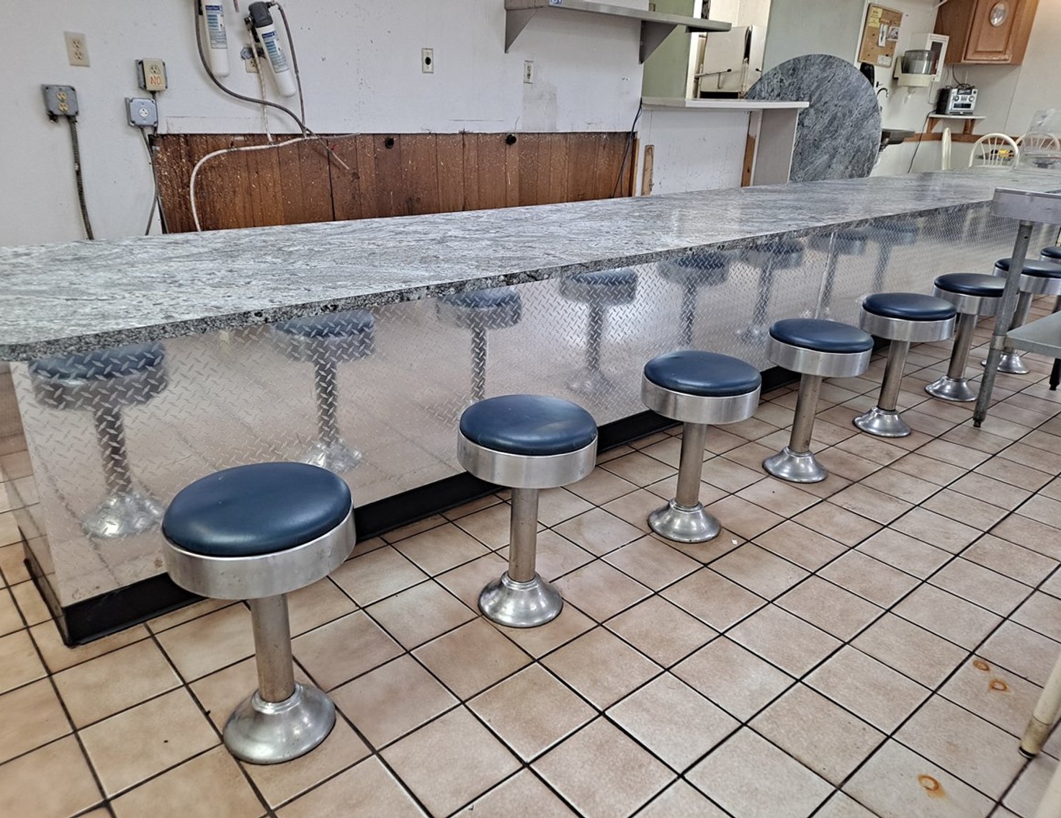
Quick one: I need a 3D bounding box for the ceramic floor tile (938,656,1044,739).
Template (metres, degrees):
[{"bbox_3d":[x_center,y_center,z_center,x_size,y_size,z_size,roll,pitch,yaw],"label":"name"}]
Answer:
[{"bbox_3d":[1.026,0.630,1.708,0.197,0.010,0.197,-16,28,-38],"label":"ceramic floor tile"}]

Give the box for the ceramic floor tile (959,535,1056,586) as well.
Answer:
[{"bbox_3d":[1.379,0.438,2.265,0.200,0.010,0.200,-16,29,-39],"label":"ceramic floor tile"}]

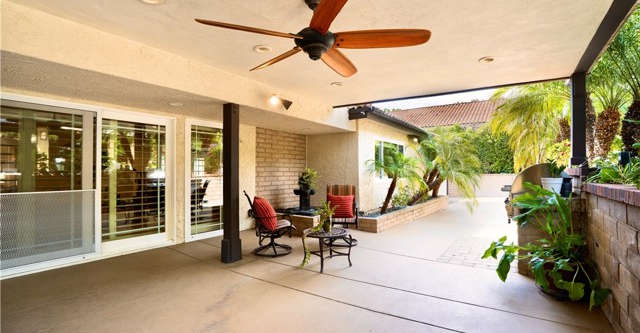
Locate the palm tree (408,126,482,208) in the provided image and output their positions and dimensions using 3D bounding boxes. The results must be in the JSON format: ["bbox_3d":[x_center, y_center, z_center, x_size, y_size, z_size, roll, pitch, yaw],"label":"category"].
[{"bbox_3d":[4.270,0.020,9.650,2.200,2.600,2.400,-1,-1,35],"label":"palm tree"}]

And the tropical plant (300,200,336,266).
[{"bbox_3d":[-0.020,0.870,3.700,0.460,0.830,0.360,0,-1,0],"label":"tropical plant"}]

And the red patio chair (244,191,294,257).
[{"bbox_3d":[-0.770,0.840,4.430,0.800,0.940,0.660,0,-1,0],"label":"red patio chair"}]

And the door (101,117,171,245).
[{"bbox_3d":[-2.790,0.195,4.340,0.090,1.880,0.940,-1,-1,36],"label":"door"}]

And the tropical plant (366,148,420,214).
[{"bbox_3d":[1.820,0.340,7.050,1.250,1.660,1.300,-1,-1,35],"label":"tropical plant"}]

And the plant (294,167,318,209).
[{"bbox_3d":[-0.300,0.490,6.300,0.500,0.930,0.460,0,-1,0],"label":"plant"}]

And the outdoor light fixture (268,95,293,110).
[{"bbox_3d":[-0.630,-1.020,4.540,0.200,0.200,0.320,-1,-1,35],"label":"outdoor light fixture"}]

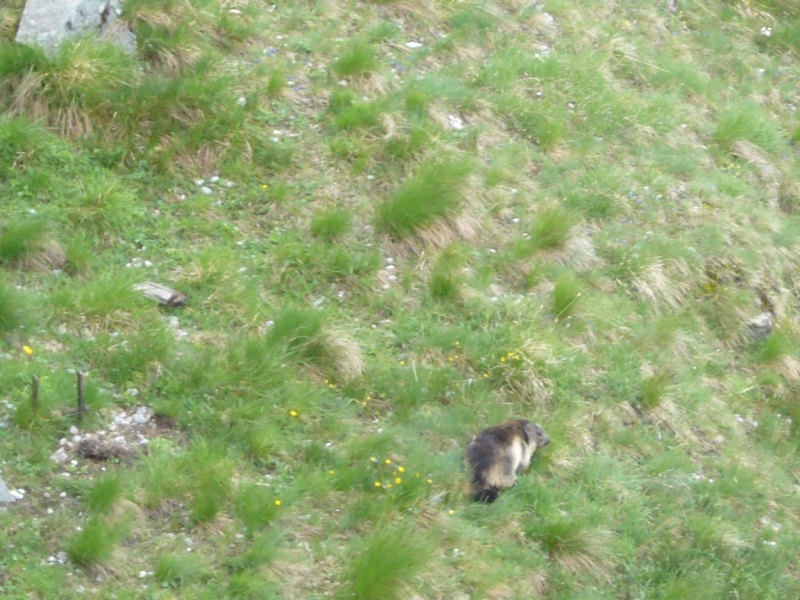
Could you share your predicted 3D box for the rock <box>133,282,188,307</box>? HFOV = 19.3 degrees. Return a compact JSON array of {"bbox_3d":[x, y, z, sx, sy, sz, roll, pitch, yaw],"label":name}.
[{"bbox_3d":[-0.965,-0.022,9.500,0.200,0.053,0.100,6,17,21],"label":"rock"}]

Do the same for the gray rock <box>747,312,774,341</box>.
[{"bbox_3d":[1.433,0.110,9.400,0.100,0.100,0.085,0,16,0],"label":"gray rock"}]

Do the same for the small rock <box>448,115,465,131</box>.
[{"bbox_3d":[0.244,-0.768,10.200,0.068,0.059,0.057,0,16,0],"label":"small rock"}]

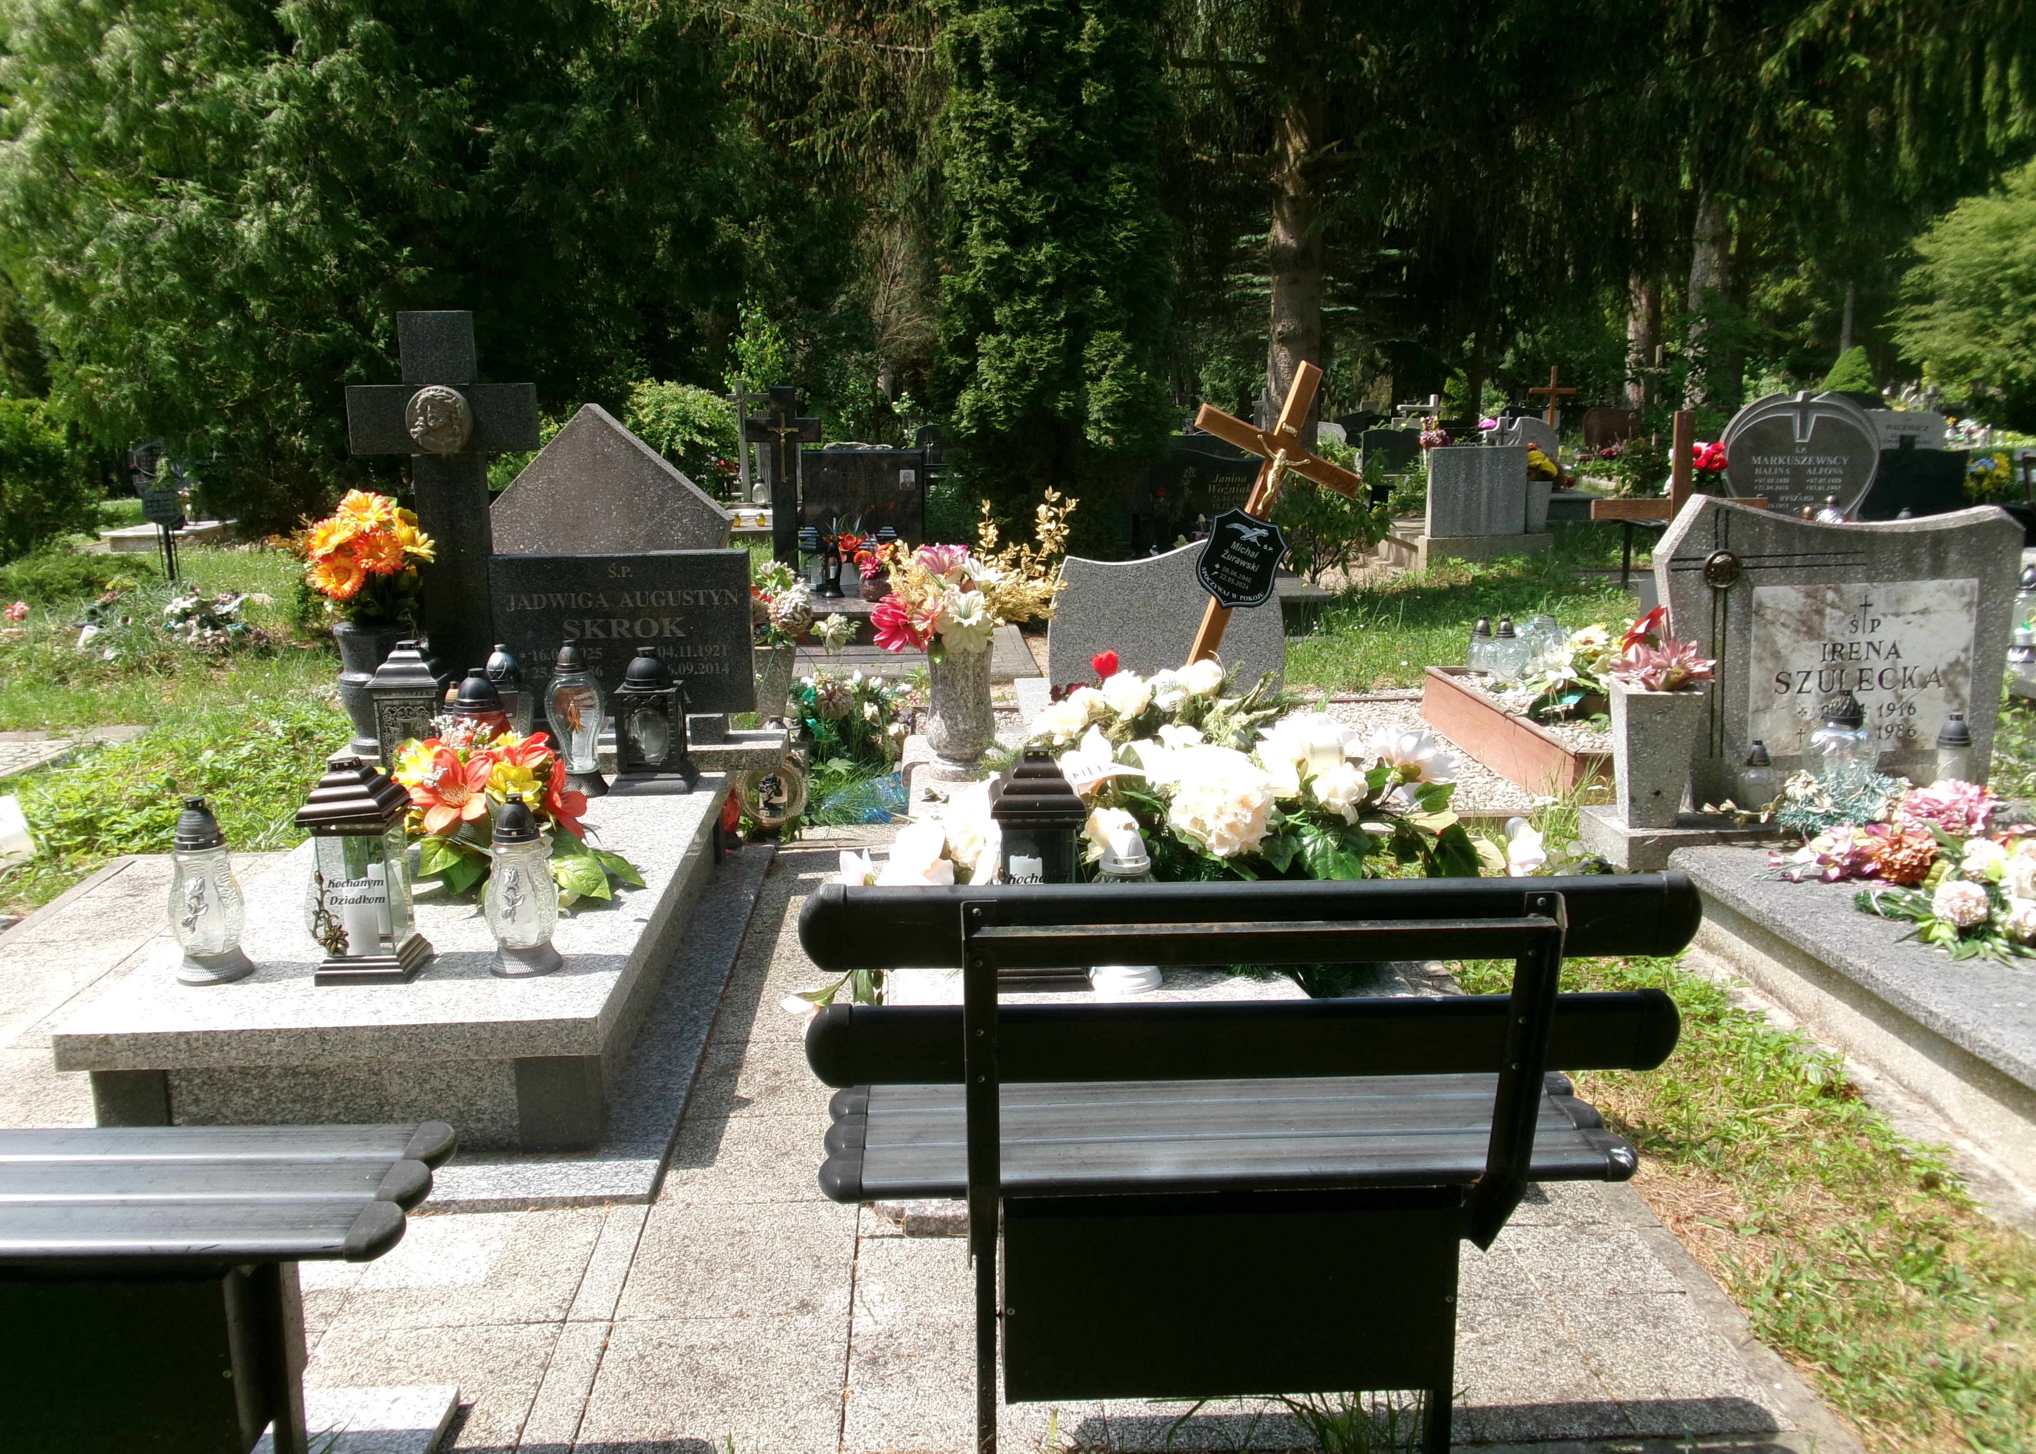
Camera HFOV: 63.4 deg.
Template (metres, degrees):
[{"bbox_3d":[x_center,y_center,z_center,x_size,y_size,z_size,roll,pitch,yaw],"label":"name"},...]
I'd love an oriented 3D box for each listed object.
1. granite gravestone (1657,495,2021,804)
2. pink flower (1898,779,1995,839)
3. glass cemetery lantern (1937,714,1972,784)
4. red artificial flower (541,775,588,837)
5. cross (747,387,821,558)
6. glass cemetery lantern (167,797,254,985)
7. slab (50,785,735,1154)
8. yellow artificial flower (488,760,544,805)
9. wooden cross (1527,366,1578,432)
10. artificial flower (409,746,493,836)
[{"bbox_3d":[2.341,-0.216,4.718,1.025,0.897,0.076,-2,9,-2],"label":"granite gravestone"},{"bbox_3d":[2.330,0.206,4.132,0.216,0.135,0.169,-1,12,-3],"label":"pink flower"},{"bbox_3d":[2.441,0.086,4.295,0.093,0.242,0.093,-1,12,-3],"label":"glass cemetery lantern"},{"bbox_3d":[-1.057,0.190,3.846,0.080,0.145,0.125,-2,8,39],"label":"red artificial flower"},{"bbox_3d":[-1.391,-1.453,9.685,0.460,1.065,0.130,-1,12,-3],"label":"cross"},{"bbox_3d":[-1.541,0.306,3.120,0.134,0.350,0.130,-1,12,-3],"label":"glass cemetery lantern"},{"bbox_3d":[-1.299,0.476,3.984,0.980,0.274,2.015,-1,11,-3],"label":"slab"},{"bbox_3d":[-1.169,0.131,3.829,0.135,0.115,0.085,-2,-8,-8],"label":"yellow artificial flower"},{"bbox_3d":[6.565,-3.623,20.216,0.600,1.524,0.090,-1,12,-3],"label":"wooden cross"},{"bbox_3d":[-1.293,0.145,3.754,0.200,0.200,0.100,-3,-8,-11],"label":"artificial flower"}]

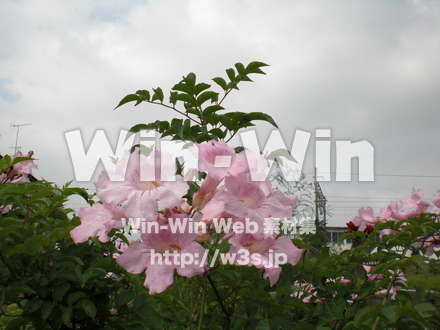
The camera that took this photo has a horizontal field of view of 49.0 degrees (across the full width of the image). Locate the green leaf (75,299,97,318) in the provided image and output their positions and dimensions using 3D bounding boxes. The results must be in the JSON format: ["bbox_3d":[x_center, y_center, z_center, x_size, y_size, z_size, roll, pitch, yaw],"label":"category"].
[{"bbox_3d":[-0.187,0.199,0.670,0.032,0.019,0.019,22,11,16],"label":"green leaf"}]

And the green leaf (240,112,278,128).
[{"bbox_3d":[0.039,-0.044,0.480,0.038,0.013,0.015,9,6,6],"label":"green leaf"}]

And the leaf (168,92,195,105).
[{"bbox_3d":[-0.039,-0.068,0.490,0.026,0.011,0.012,8,6,-9],"label":"leaf"}]

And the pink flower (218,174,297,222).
[{"bbox_3d":[0.033,0.033,0.450,0.070,0.042,0.037,2,-27,-13],"label":"pink flower"}]

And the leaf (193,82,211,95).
[{"bbox_3d":[-0.016,-0.067,0.430,0.018,0.004,0.011,-27,23,25],"label":"leaf"}]

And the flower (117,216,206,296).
[{"bbox_3d":[-0.048,0.078,0.420,0.077,0.060,0.042,-1,-27,6],"label":"flower"}]

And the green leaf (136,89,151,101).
[{"bbox_3d":[-0.087,-0.080,0.550,0.017,0.008,0.012,37,-47,-10],"label":"green leaf"}]

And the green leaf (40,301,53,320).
[{"bbox_3d":[-0.244,0.205,0.680,0.015,0.030,0.009,15,-14,4],"label":"green leaf"}]

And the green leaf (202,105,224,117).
[{"bbox_3d":[-0.007,-0.062,0.550,0.024,0.008,0.013,-23,-34,8],"label":"green leaf"}]

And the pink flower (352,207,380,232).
[{"bbox_3d":[0.348,0.130,1.150,0.055,0.057,0.058,6,-3,41],"label":"pink flower"}]

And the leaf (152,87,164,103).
[{"bbox_3d":[-0.070,-0.080,0.550,0.012,0.018,0.008,-15,19,36],"label":"leaf"}]

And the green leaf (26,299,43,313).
[{"bbox_3d":[-0.300,0.227,0.780,0.019,0.030,0.006,26,-36,37],"label":"green leaf"}]

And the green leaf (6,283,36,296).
[{"bbox_3d":[-0.309,0.193,0.750,0.046,0.009,0.021,9,33,21],"label":"green leaf"}]

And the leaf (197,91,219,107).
[{"bbox_3d":[-0.014,-0.076,0.550,0.025,0.009,0.014,-31,-34,8],"label":"leaf"}]

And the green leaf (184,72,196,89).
[{"bbox_3d":[-0.030,-0.087,0.500,0.012,0.017,0.008,-11,-14,-2],"label":"green leaf"}]

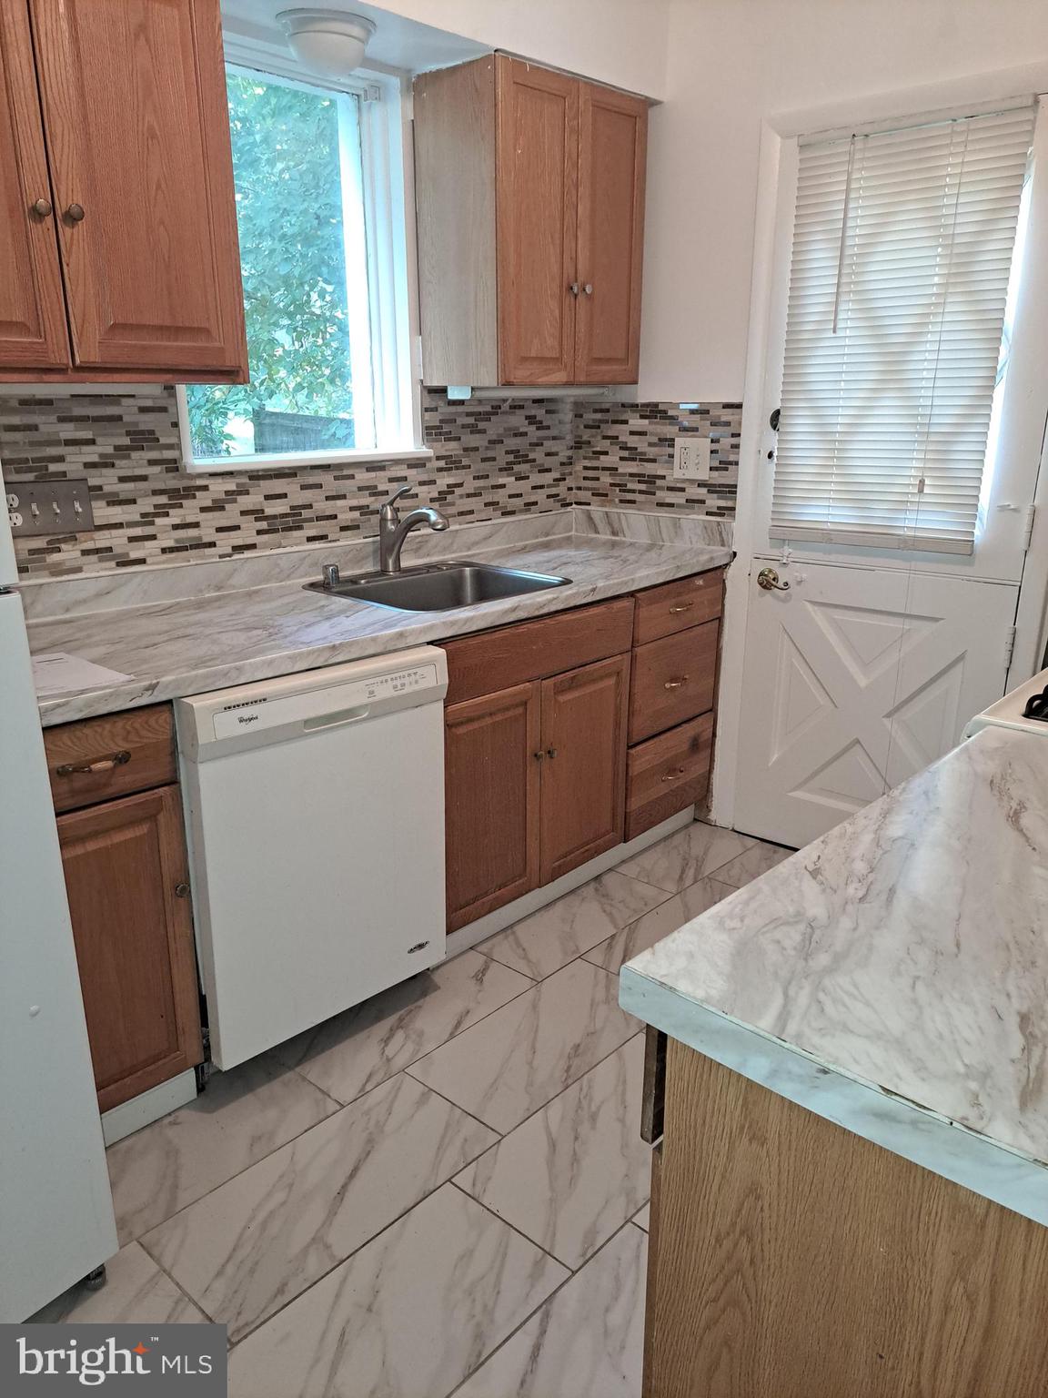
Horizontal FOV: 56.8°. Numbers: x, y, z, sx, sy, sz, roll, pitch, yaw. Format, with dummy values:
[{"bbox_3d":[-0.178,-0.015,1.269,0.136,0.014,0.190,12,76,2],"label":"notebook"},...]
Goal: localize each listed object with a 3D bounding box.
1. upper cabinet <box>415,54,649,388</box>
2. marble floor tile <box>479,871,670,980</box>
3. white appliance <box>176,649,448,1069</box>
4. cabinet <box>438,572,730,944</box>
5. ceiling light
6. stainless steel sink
[{"bbox_3d":[0.032,-1.327,2.839,0.320,0.788,0.647,15,22,40],"label":"upper cabinet"},{"bbox_3d":[0.153,0.625,2.723,0.247,0.010,0.614,15,22,40],"label":"marble floor tile"},{"bbox_3d":[-0.605,0.292,2.216,0.610,0.825,0.597,15,22,40],"label":"white appliance"},{"bbox_3d":[-0.009,0.040,2.900,0.620,0.758,1.245,15,22,40],"label":"cabinet"},{"bbox_3d":[-0.454,-1.496,2.233,0.230,0.118,0.230,0,17,0],"label":"ceiling light"},{"bbox_3d":[-0.224,-0.228,2.632,0.530,0.185,0.600,15,22,40],"label":"stainless steel sink"}]

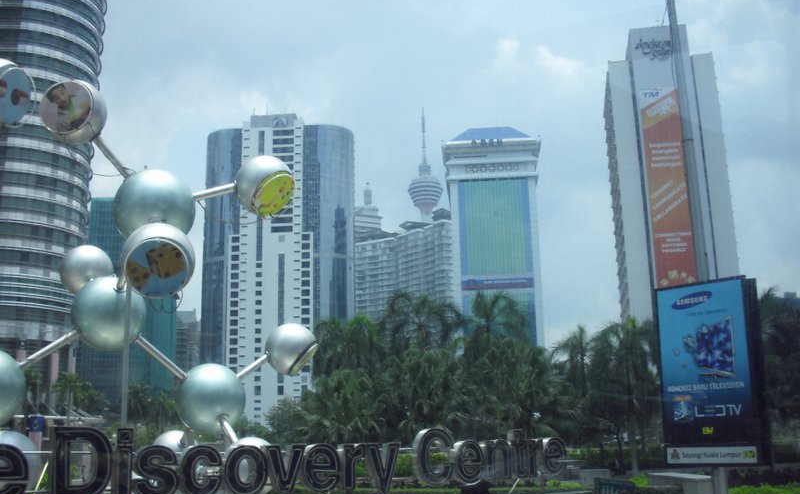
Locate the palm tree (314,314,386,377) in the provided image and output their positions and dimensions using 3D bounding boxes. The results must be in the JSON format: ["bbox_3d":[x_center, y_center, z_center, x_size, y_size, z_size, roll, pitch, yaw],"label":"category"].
[{"bbox_3d":[-2.837,8.983,51.270,4.265,10.319,4.265,-1,-14,0],"label":"palm tree"}]

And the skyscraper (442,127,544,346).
[{"bbox_3d":[32.458,17.536,291.323,32.596,108.915,22.000,-2,-14,3],"label":"skyscraper"}]

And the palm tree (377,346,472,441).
[{"bbox_3d":[1.154,7.718,39.278,4.241,6.826,4.241,-1,-14,0],"label":"palm tree"}]

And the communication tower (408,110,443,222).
[{"bbox_3d":[35.600,11.875,1170.637,47.569,421.395,47.569,-1,-14,0],"label":"communication tower"}]

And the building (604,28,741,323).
[{"bbox_3d":[64.426,0.712,210.511,24.448,101.243,30.000,-3,-14,8],"label":"building"}]

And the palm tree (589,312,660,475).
[{"bbox_3d":[11.241,7.399,43.037,3.480,7.971,3.480,-1,-14,0],"label":"palm tree"}]

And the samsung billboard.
[{"bbox_3d":[6.710,2.726,19.000,0.475,3.895,2.137,13,-19,-40],"label":"samsung billboard"}]

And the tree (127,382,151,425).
[{"bbox_3d":[-27.754,19.870,91.928,2.861,11.498,2.861,-1,-14,0],"label":"tree"}]

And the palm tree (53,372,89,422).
[{"bbox_3d":[-33.116,18.477,87.186,3.720,12.178,3.720,-1,-14,0],"label":"palm tree"}]

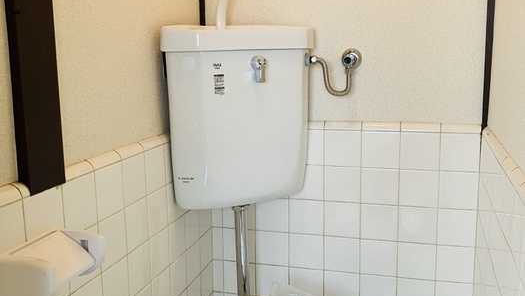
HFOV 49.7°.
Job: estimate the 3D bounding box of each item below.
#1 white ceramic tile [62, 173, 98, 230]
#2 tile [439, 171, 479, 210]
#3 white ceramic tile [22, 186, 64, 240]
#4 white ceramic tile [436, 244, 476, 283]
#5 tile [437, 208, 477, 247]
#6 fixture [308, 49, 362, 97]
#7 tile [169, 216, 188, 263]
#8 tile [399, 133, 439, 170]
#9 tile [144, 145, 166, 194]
[{"bbox_3d":[-0.352,0.107,1.088,0.008,0.106,0.107,2,10,15],"label":"white ceramic tile"},{"bbox_3d":[0.543,0.118,1.567,0.105,0.105,0.008,2,10,15],"label":"tile"},{"bbox_3d":[-0.377,0.123,0.973,0.008,0.105,0.105,2,10,15],"label":"white ceramic tile"},{"bbox_3d":[0.556,0.334,1.627,0.106,0.106,0.009,2,10,15],"label":"white ceramic tile"},{"bbox_3d":[0.549,0.224,1.599,0.103,0.106,0.008,2,10,16],"label":"tile"},{"bbox_3d":[0.201,-0.213,1.589,0.145,0.129,0.067,2,10,15],"label":"fixture"},{"bbox_3d":[-0.236,0.248,1.537,0.008,0.106,0.107,2,10,15],"label":"tile"},{"bbox_3d":[0.446,0.010,1.594,0.106,0.106,0.008,2,10,16],"label":"tile"},{"bbox_3d":[-0.267,0.053,1.398,0.008,0.106,0.107,2,10,15],"label":"tile"}]

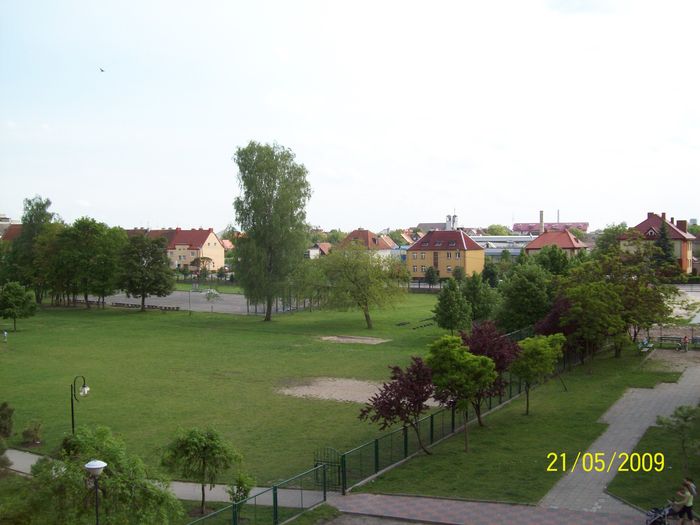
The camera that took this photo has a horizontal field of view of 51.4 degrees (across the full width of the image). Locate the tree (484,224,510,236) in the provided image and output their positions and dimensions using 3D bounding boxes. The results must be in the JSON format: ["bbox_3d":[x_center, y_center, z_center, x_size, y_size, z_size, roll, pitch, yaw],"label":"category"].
[{"bbox_3d":[58.902,-6.609,290.199,11.150,17.060,10.600,-1,1,11],"label":"tree"}]

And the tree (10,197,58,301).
[{"bbox_3d":[-48.247,-1.837,110.946,7.036,16.392,7.036,-2,3,-23],"label":"tree"}]

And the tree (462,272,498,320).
[{"bbox_3d":[14.427,3.826,80.623,4.105,5.891,4.105,0,3,10],"label":"tree"}]

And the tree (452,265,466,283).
[{"bbox_3d":[23.659,3.032,157.061,3.020,5.200,2.930,-1,1,9],"label":"tree"}]

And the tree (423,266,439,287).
[{"bbox_3d":[15.165,2.874,137.140,3.100,4.243,3.100,0,2,0],"label":"tree"}]

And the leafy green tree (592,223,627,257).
[{"bbox_3d":[57.150,-1.902,160.161,7.910,13.780,7.520,0,1,20],"label":"leafy green tree"}]

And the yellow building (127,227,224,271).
[{"bbox_3d":[-55.725,-4.202,227.391,36.000,12.200,10.500,1,2,34],"label":"yellow building"}]

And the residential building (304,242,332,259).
[{"bbox_3d":[-8.436,-1.976,199.839,6.500,6.500,7.500,1,4,38],"label":"residential building"}]

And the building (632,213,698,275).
[{"bbox_3d":[61.461,-3.472,145.694,13.300,12.400,12.500,1,3,34],"label":"building"}]

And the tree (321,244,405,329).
[{"bbox_3d":[1.543,2.792,85.114,9.810,9.790,9.320,-1,1,1],"label":"tree"}]

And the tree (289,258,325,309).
[{"bbox_3d":[-5.612,2.975,96.126,5.018,7.007,5.018,0,2,0],"label":"tree"}]

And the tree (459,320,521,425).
[{"bbox_3d":[7.006,5.521,36.174,3.031,5.293,3.031,0,2,0],"label":"tree"}]

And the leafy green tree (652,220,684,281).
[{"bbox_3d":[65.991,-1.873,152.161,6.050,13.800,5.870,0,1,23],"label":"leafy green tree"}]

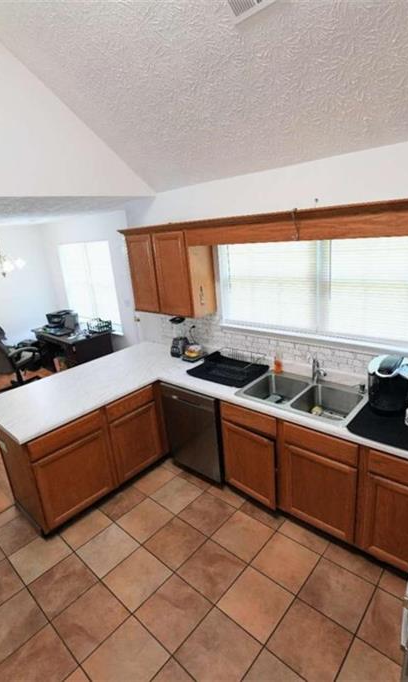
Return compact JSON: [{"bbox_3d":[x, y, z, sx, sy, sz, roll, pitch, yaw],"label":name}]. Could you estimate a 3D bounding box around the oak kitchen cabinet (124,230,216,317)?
[{"bbox_3d":[-0.325,-0.645,3.255,0.830,0.750,0.330,10,23,41],"label":"oak kitchen cabinet"}]

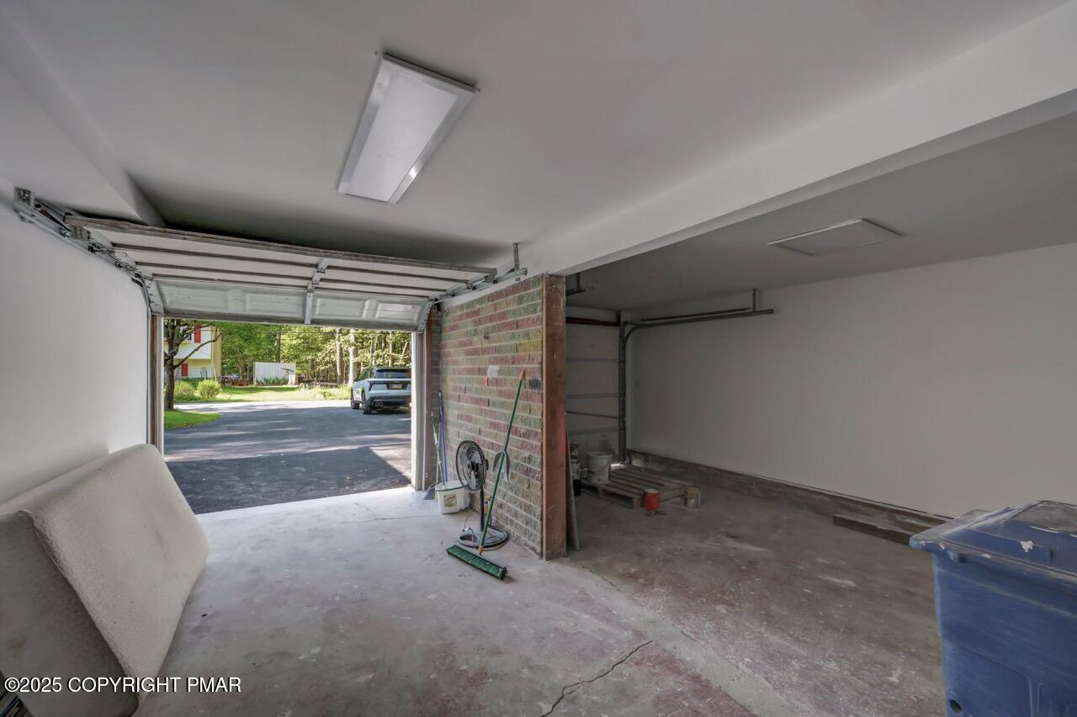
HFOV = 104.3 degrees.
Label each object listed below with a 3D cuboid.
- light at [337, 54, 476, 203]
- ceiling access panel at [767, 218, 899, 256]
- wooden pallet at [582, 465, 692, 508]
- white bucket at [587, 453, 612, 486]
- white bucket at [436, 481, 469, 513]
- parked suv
[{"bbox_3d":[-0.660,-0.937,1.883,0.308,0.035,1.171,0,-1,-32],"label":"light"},{"bbox_3d":[2.200,-0.894,3.140,0.605,0.020,0.605,1,-2,-31],"label":"ceiling access panel"},{"bbox_3d":[1.087,1.515,5.010,0.962,0.130,1.050,0,-1,-36],"label":"wooden pallet"},{"bbox_3d":[0.702,1.270,4.838,0.300,0.360,0.300,0,-1,0],"label":"white bucket"},{"bbox_3d":[-0.919,1.456,4.398,0.340,0.254,0.320,0,-1,-12],"label":"white bucket"},{"bbox_3d":[-6.532,1.282,17.759,2.020,1.790,5.150,0,-1,-31],"label":"parked suv"}]

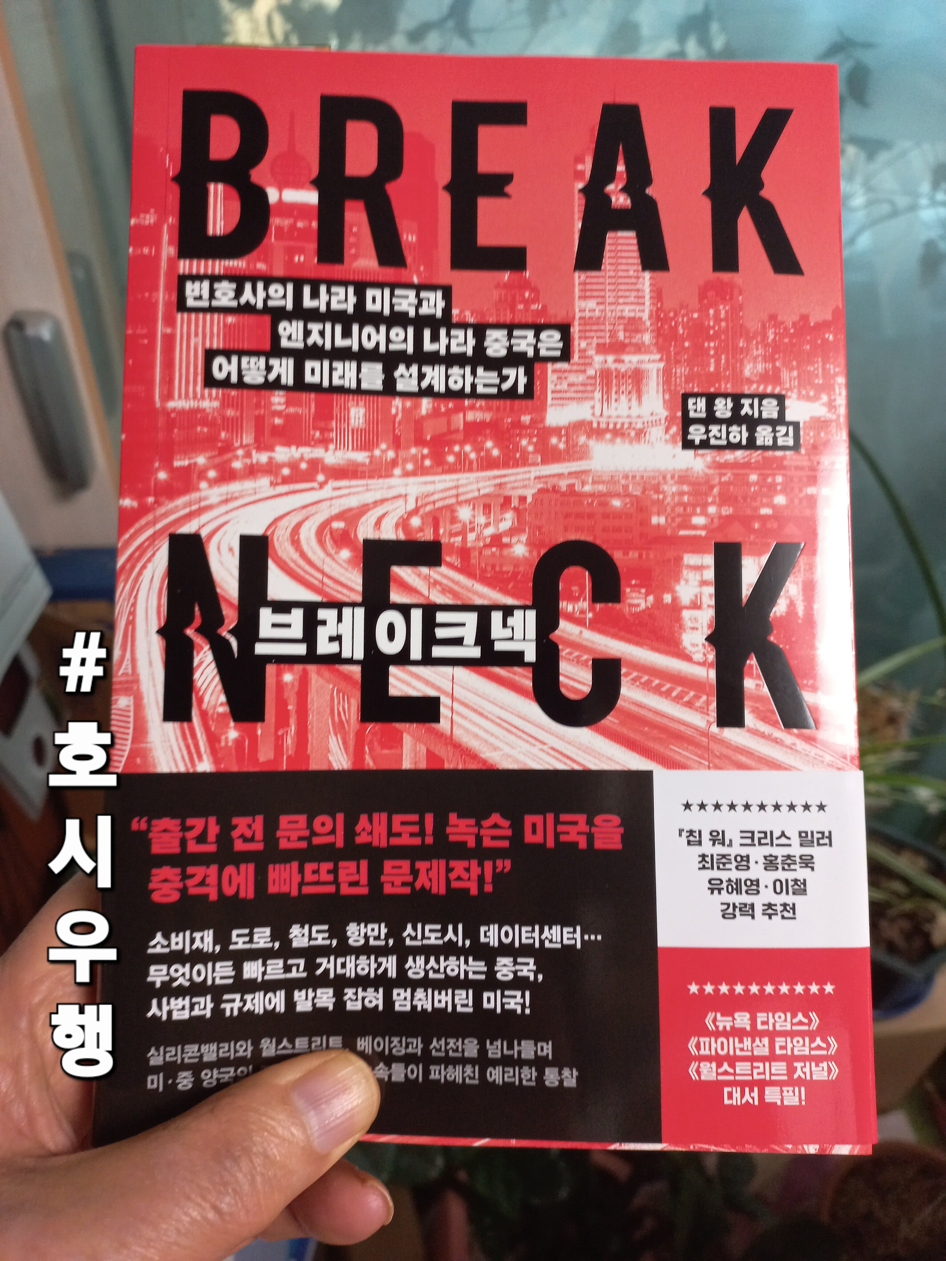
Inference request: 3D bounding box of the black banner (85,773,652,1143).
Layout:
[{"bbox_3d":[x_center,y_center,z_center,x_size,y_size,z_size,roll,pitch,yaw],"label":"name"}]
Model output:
[{"bbox_3d":[-0.019,0.064,0.182,0.111,0.072,0.005,1,-5,0],"label":"black banner"}]

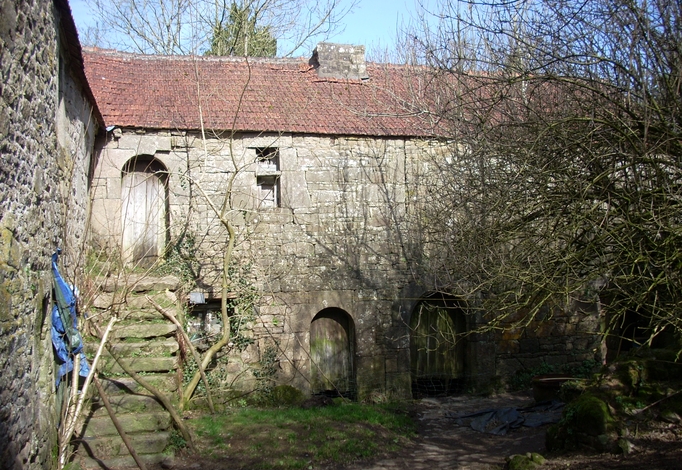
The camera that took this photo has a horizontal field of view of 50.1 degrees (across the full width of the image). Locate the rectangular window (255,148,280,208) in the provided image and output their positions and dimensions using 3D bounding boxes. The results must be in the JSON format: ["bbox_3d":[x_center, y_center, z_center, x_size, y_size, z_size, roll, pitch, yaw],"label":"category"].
[{"bbox_3d":[-1.356,-1.068,13.547,0.460,1.100,0.200,0,-3,-13],"label":"rectangular window"}]

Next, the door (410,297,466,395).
[{"bbox_3d":[1.895,2.156,14.097,1.100,1.930,0.160,0,-3,-13],"label":"door"}]

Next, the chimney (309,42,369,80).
[{"bbox_3d":[-0.092,-3.756,16.400,1.070,0.790,1.000,0,-3,-13],"label":"chimney"}]

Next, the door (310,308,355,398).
[{"bbox_3d":[-0.149,2.195,13.624,0.840,1.660,0.160,0,-3,-13],"label":"door"}]

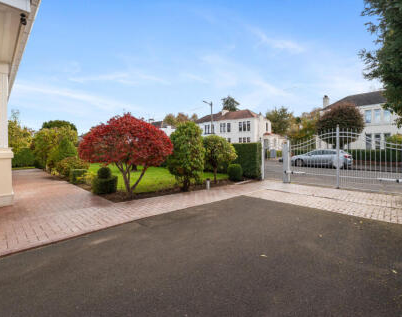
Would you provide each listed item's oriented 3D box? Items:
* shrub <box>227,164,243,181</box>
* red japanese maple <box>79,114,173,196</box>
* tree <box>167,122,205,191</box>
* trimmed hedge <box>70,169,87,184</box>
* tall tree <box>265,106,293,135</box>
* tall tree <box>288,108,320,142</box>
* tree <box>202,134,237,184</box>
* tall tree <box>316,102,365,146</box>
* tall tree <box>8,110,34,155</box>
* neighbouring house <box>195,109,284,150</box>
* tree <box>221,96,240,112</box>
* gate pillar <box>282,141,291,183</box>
[{"bbox_3d":[1.493,0.622,8.050,0.680,0.720,0.680,0,3,0],"label":"shrub"},{"bbox_3d":[-2.120,-0.100,5.550,2.600,2.420,2.550,-1,0,-21],"label":"red japanese maple"},{"bbox_3d":[-0.490,-0.068,6.250,1.250,2.300,1.200,0,3,0],"label":"tree"},{"bbox_3d":[-4.750,0.670,7.150,0.540,0.560,0.540,2,3,42],"label":"trimmed hedge"},{"bbox_3d":[16.124,-5.854,38.000,5.900,9.200,5.600,0,3,0],"label":"tall tree"},{"bbox_3d":[19.581,-5.203,35.000,6.300,8.400,5.800,0,3,0],"label":"tall tree"},{"bbox_3d":[0.880,0.000,8.600,1.550,2.220,1.500,-1,0,6],"label":"tree"},{"bbox_3d":[13.900,-2.600,18.500,4.000,5.900,4.000,-1,0,37],"label":"tall tree"},{"bbox_3d":[-13.886,-1.627,14.000,2.900,4.200,2.700,0,3,0],"label":"tall tree"},{"bbox_3d":[6.850,-4.850,37.200,12.200,8.600,9.800,-1,0,36],"label":"neighbouring house"},{"bbox_3d":[7.973,-9.324,50.000,5.800,14.500,5.600,0,3,0],"label":"tree"},{"bbox_3d":[4.250,0.210,9.150,0.200,1.990,0.200,-1,0,-42],"label":"gate pillar"}]

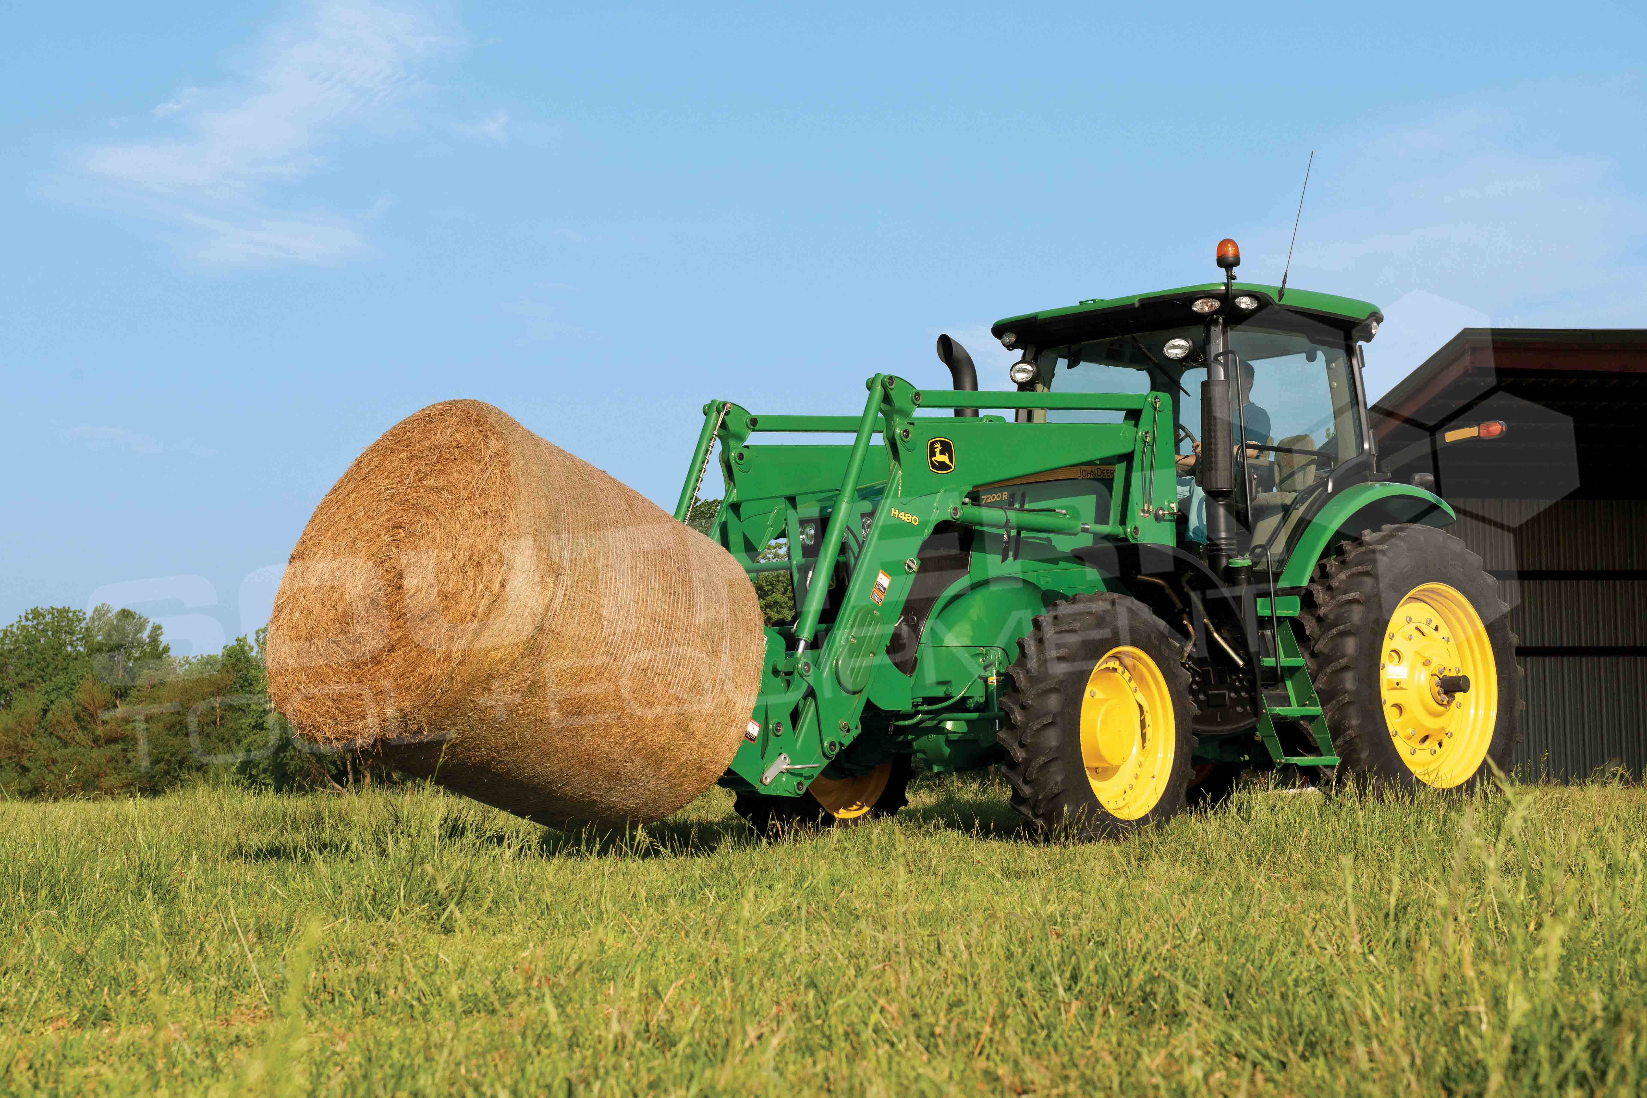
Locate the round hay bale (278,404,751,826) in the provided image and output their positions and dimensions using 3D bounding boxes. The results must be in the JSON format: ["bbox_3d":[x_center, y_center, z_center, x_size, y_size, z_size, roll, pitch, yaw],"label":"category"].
[{"bbox_3d":[-1.451,0.385,13.564,1.670,1.670,1.630,-5,-26,44],"label":"round hay bale"}]

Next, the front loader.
[{"bbox_3d":[1.344,0.022,16.282,6.400,3.460,2.420,3,-6,-44],"label":"front loader"}]

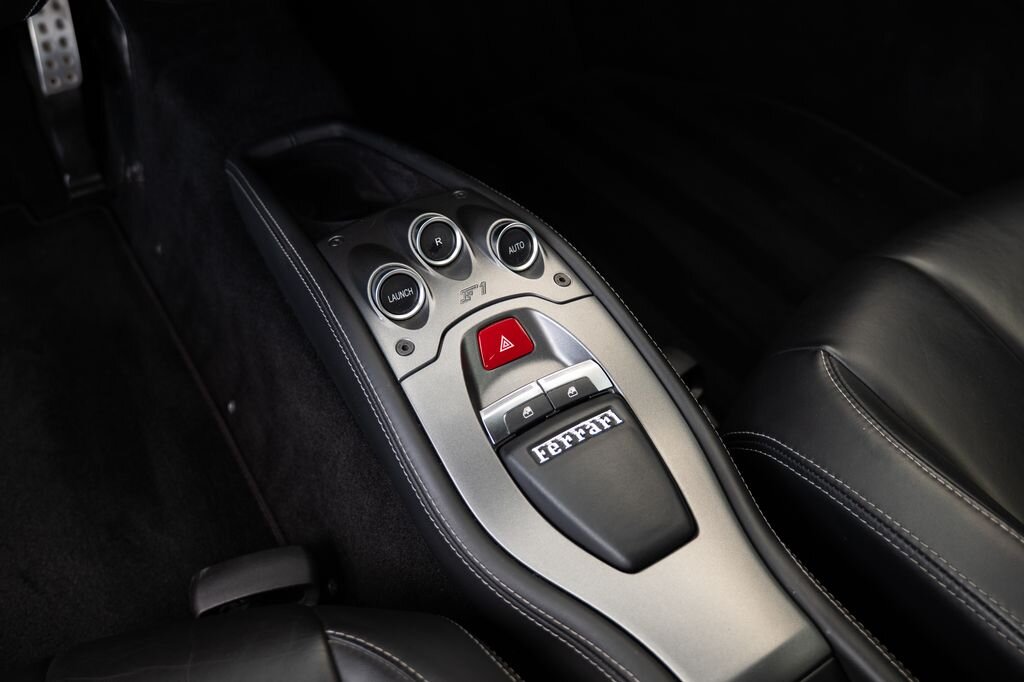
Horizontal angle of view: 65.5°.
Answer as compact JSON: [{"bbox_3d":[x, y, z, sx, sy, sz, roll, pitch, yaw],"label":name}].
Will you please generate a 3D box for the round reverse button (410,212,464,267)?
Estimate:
[{"bbox_3d":[-0.055,-0.071,0.563,0.036,0.036,0.017,-24,17,-19],"label":"round reverse button"}]

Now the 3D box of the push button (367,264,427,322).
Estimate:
[{"bbox_3d":[-0.078,-0.033,0.540,0.036,0.036,0.017,-24,17,-19],"label":"push button"}]

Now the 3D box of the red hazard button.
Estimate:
[{"bbox_3d":[-0.004,0.002,0.530,0.036,0.026,0.010,-24,11,-19],"label":"red hazard button"}]

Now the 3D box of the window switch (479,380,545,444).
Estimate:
[{"bbox_3d":[0.004,0.046,0.488,0.042,0.012,0.025,-24,58,-17],"label":"window switch"}]

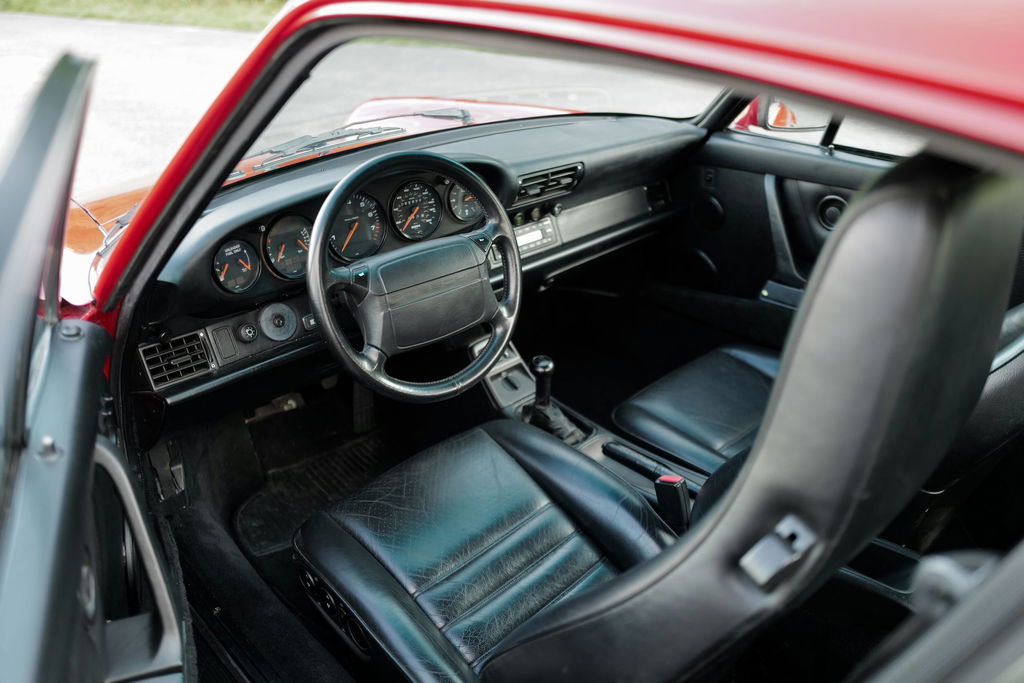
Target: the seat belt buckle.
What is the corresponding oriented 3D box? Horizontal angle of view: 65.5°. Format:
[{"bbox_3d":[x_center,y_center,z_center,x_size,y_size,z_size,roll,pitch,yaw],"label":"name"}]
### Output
[{"bbox_3d":[0.264,0.270,1.288,0.044,0.100,0.024,4,24,44],"label":"seat belt buckle"}]

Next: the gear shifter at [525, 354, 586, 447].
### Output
[{"bbox_3d":[0.095,0.108,1.544,0.080,0.140,0.140,-24,35,-38],"label":"gear shifter"}]

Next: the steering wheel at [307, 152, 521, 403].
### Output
[{"bbox_3d":[-0.153,-0.100,1.254,0.385,0.385,0.100,-24,17,-38],"label":"steering wheel"}]

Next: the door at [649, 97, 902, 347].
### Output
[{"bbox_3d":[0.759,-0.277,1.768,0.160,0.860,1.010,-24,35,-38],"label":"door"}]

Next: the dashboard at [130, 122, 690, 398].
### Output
[{"bbox_3d":[-0.123,-0.275,1.586,1.335,0.295,0.345,-24,35,-38],"label":"dashboard"}]

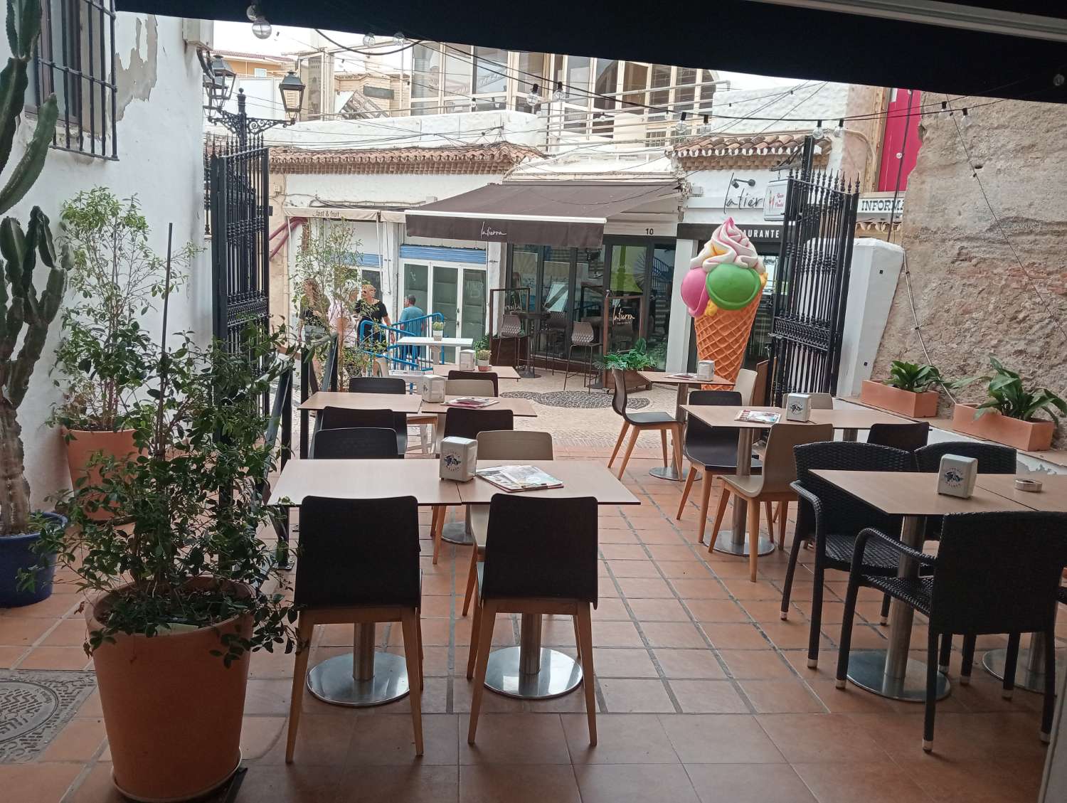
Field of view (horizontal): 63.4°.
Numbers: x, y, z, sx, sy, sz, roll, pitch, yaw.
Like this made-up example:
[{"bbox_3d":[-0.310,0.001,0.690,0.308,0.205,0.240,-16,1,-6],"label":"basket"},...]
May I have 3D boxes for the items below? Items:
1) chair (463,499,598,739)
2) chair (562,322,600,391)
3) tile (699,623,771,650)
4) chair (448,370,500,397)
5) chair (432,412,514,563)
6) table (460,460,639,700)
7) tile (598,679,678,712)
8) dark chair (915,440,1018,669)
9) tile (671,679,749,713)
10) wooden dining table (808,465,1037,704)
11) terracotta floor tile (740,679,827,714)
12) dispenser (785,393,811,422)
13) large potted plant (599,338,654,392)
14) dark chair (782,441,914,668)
[{"bbox_3d":[-0.010,0.661,2.940,0.435,0.815,0.500,2,9,-5],"label":"chair"},{"bbox_3d":[0.760,-0.682,12.916,0.470,1.050,0.500,7,10,26],"label":"chair"},{"bbox_3d":[0.854,1.005,3.681,0.250,0.012,0.250,2,9,-6],"label":"tile"},{"bbox_3d":[-0.422,0.164,5.873,0.435,0.815,0.500,2,9,-6],"label":"chair"},{"bbox_3d":[-0.300,0.389,4.527,0.435,0.815,0.500,2,9,-6],"label":"chair"},{"bbox_3d":[0.001,0.654,3.194,0.605,0.750,0.590,1,10,-10],"label":"table"},{"bbox_3d":[0.371,1.069,3.133,0.250,0.012,0.250,2,9,-6],"label":"tile"},{"bbox_3d":[1.974,0.630,3.699,0.560,0.830,0.540,1,9,-12],"label":"dark chair"},{"bbox_3d":[0.639,1.081,3.158,0.245,0.010,0.240,2,10,-6],"label":"tile"},{"bbox_3d":[1.440,0.709,3.327,0.605,0.750,0.590,2,10,-9],"label":"wooden dining table"},{"bbox_3d":[0.907,1.089,3.179,0.250,0.012,0.250,2,9,-6],"label":"terracotta floor tile"},{"bbox_3d":[1.477,0.031,4.818,0.100,0.145,0.083,6,10,18],"label":"dispenser"},{"bbox_3d":[1.416,-0.556,13.038,0.500,0.770,0.760,12,13,44],"label":"large potted plant"},{"bbox_3d":[1.396,0.615,3.627,0.570,0.830,0.580,3,9,-2],"label":"dark chair"}]

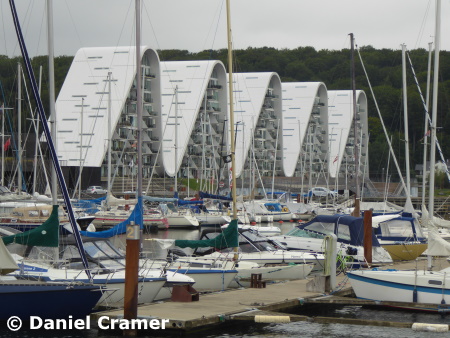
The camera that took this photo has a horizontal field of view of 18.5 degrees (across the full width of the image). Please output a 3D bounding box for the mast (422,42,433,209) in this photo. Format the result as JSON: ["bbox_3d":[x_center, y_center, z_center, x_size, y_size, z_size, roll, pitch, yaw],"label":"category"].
[{"bbox_3d":[12.364,-2.291,84.390,0.160,10.791,0.160,3,1,27],"label":"mast"}]

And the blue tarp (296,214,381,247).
[{"bbox_3d":[5.398,2.951,66.154,3.750,1.470,2.200,0,0,27],"label":"blue tarp"}]

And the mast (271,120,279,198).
[{"bbox_3d":[6.113,-1.068,166.840,0.150,9.994,0.150,5,2,27],"label":"mast"}]

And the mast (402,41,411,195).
[{"bbox_3d":[10.319,-2.083,78.085,0.170,9.831,0.170,-3,-1,27],"label":"mast"}]

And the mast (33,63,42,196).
[{"bbox_3d":[-18.729,-3.429,137.740,0.180,13.642,0.180,3,1,27],"label":"mast"}]

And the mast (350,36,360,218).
[{"bbox_3d":[6.658,-1.904,70.325,0.170,10.026,0.170,-3,-1,27],"label":"mast"}]

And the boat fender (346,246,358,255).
[{"bbox_3d":[5.822,3.745,63.050,0.500,0.360,0.340,0,0,27],"label":"boat fender"}]

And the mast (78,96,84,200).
[{"bbox_3d":[-14.935,-1.808,143.560,0.150,10.971,0.150,2,1,27],"label":"mast"}]

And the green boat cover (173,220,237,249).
[{"bbox_3d":[-0.782,2.727,58.297,3.000,1.250,0.350,0,0,27],"label":"green boat cover"}]

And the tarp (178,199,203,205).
[{"bbox_3d":[-3.176,3.055,128.040,2.600,0.580,0.380,0,0,27],"label":"tarp"}]

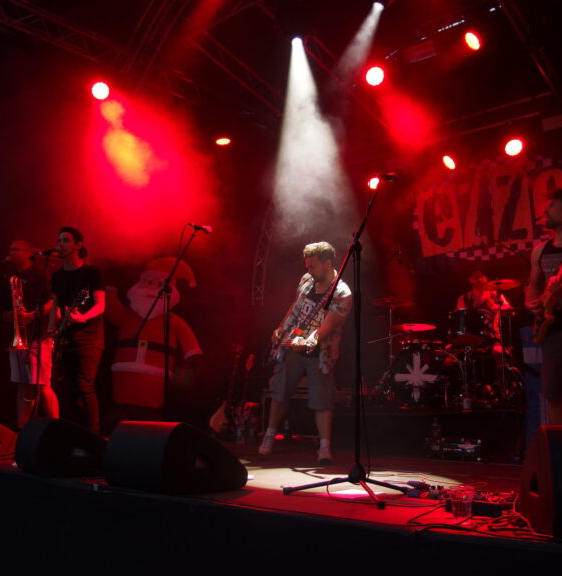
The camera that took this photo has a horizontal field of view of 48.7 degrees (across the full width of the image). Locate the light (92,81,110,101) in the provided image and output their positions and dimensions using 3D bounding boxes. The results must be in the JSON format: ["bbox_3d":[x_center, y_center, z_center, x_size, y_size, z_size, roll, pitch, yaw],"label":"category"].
[{"bbox_3d":[-2.325,-2.562,7.999,0.260,0.260,0.300,4,27,-22],"label":"light"}]

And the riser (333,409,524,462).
[{"bbox_3d":[1.717,1.322,5.840,2.000,0.390,2.000,-8,-13,38],"label":"riser"}]

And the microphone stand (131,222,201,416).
[{"bbox_3d":[-0.737,0.422,4.156,0.630,1.560,0.570,7,-12,-34],"label":"microphone stand"}]

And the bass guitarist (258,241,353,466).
[{"bbox_3d":[0.187,0.524,5.196,0.680,1.730,0.550,-4,-11,20],"label":"bass guitarist"}]

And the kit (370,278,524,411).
[{"bbox_3d":[1.639,0.551,6.042,1.700,1.200,1.450,-7,-12,33],"label":"kit"}]

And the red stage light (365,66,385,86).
[{"bbox_3d":[1.136,-2.586,7.503,0.260,0.260,0.300,-1,30,7],"label":"red stage light"}]

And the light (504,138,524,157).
[{"bbox_3d":[3.134,-1.926,8.404,0.260,0.260,0.300,-2,27,12],"label":"light"}]

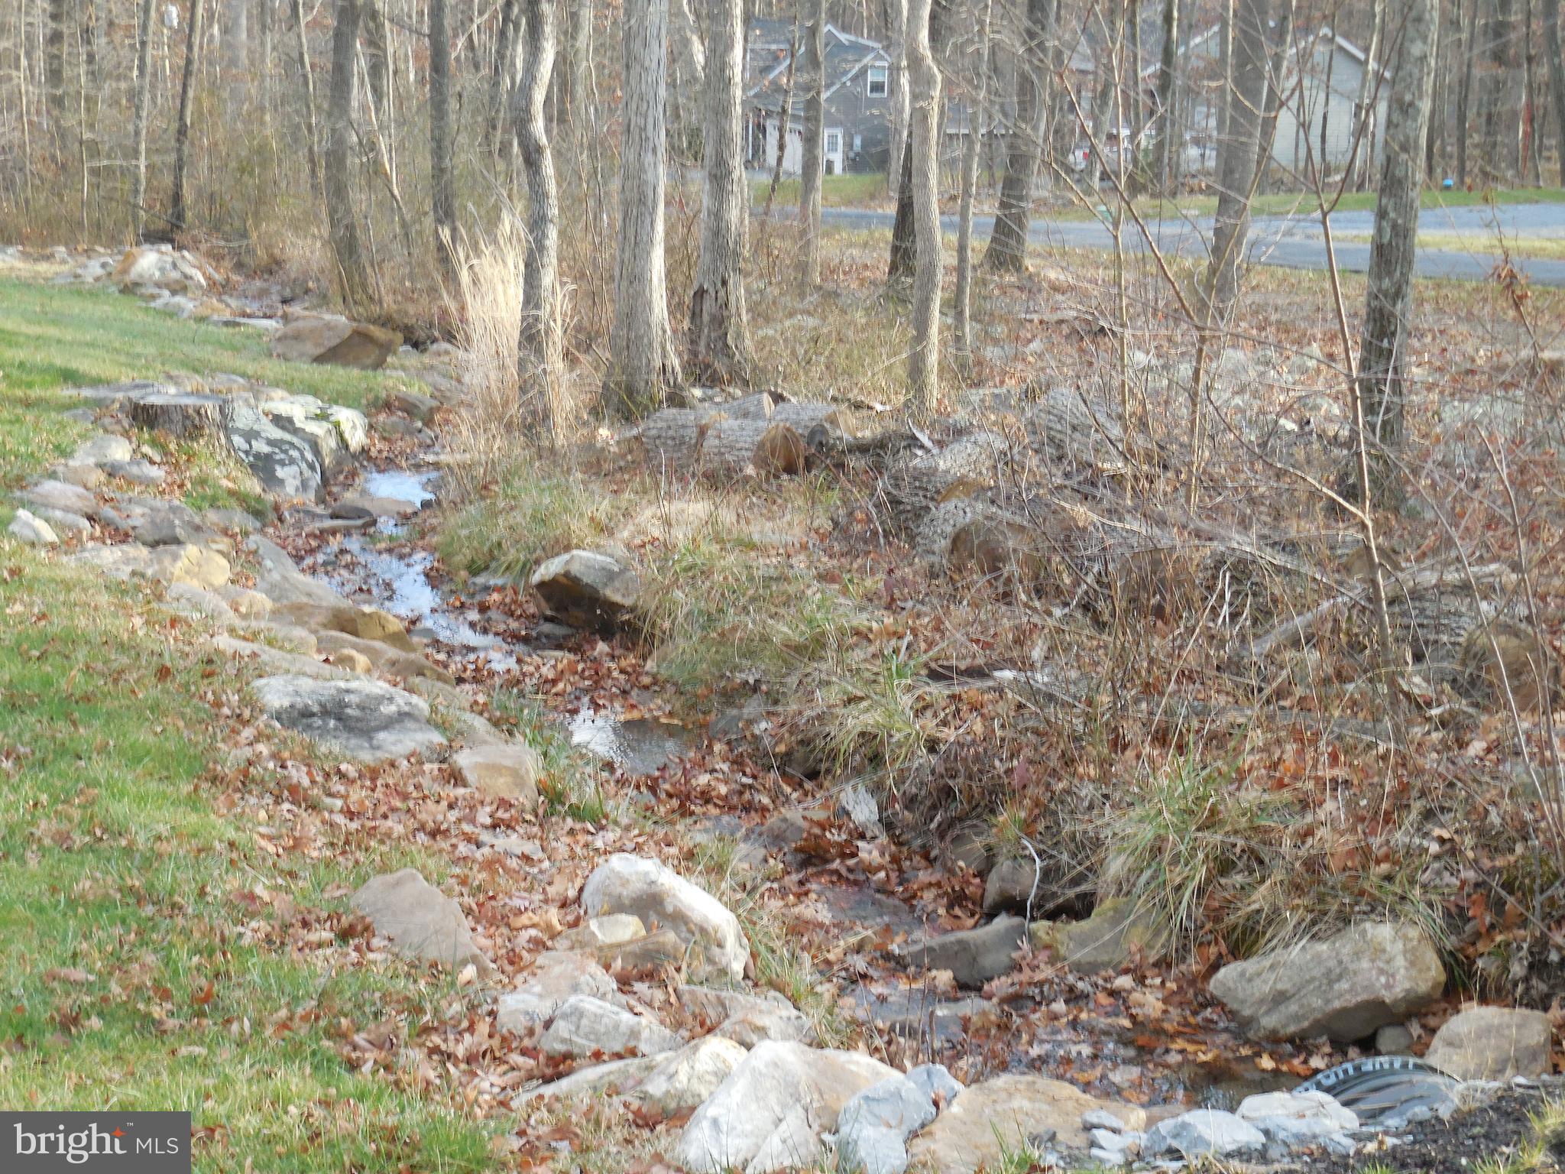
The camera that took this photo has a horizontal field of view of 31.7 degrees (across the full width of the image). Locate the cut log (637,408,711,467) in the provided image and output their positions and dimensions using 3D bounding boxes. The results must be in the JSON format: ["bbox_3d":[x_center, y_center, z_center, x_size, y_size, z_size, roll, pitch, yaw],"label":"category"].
[{"bbox_3d":[-0.655,-0.948,17.600,0.500,0.350,0.360,6,13,27],"label":"cut log"}]

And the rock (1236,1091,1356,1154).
[{"bbox_3d":[1.544,1.610,8.300,0.350,0.170,0.250,0,12,0],"label":"rock"}]

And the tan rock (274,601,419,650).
[{"bbox_3d":[-2.143,0.190,13.600,0.680,0.230,0.420,3,10,15],"label":"tan rock"}]

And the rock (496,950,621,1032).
[{"bbox_3d":[-0.657,1.185,8.100,0.360,0.190,0.310,2,10,10],"label":"rock"}]

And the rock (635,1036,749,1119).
[{"bbox_3d":[-0.246,1.340,7.500,0.340,0.200,0.290,-3,10,-15],"label":"rock"}]

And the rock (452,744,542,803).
[{"bbox_3d":[-1.159,0.762,11.200,0.360,0.180,0.300,0,12,0],"label":"rock"}]

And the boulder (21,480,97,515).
[{"bbox_3d":[-4.072,-0.505,15.500,0.420,0.180,0.300,2,10,10],"label":"boulder"}]

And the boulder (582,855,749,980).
[{"bbox_3d":[-0.421,1.170,9.700,0.580,0.360,0.400,4,12,20],"label":"boulder"}]

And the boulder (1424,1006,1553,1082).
[{"bbox_3d":[2.356,1.536,9.200,0.420,0.270,0.320,0,12,0],"label":"boulder"}]

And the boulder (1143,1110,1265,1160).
[{"bbox_3d":[1.275,1.652,8.300,0.370,0.140,0.240,0,12,0],"label":"boulder"}]

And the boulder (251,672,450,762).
[{"bbox_3d":[-1.768,0.534,11.200,0.780,0.290,0.500,3,10,20],"label":"boulder"}]

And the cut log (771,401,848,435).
[{"bbox_3d":[0.200,-1.069,18.000,0.550,0.310,0.320,7,13,29],"label":"cut log"}]

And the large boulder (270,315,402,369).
[{"bbox_3d":[-3.970,-2.178,24.500,1.120,0.450,0.800,3,10,15],"label":"large boulder"}]

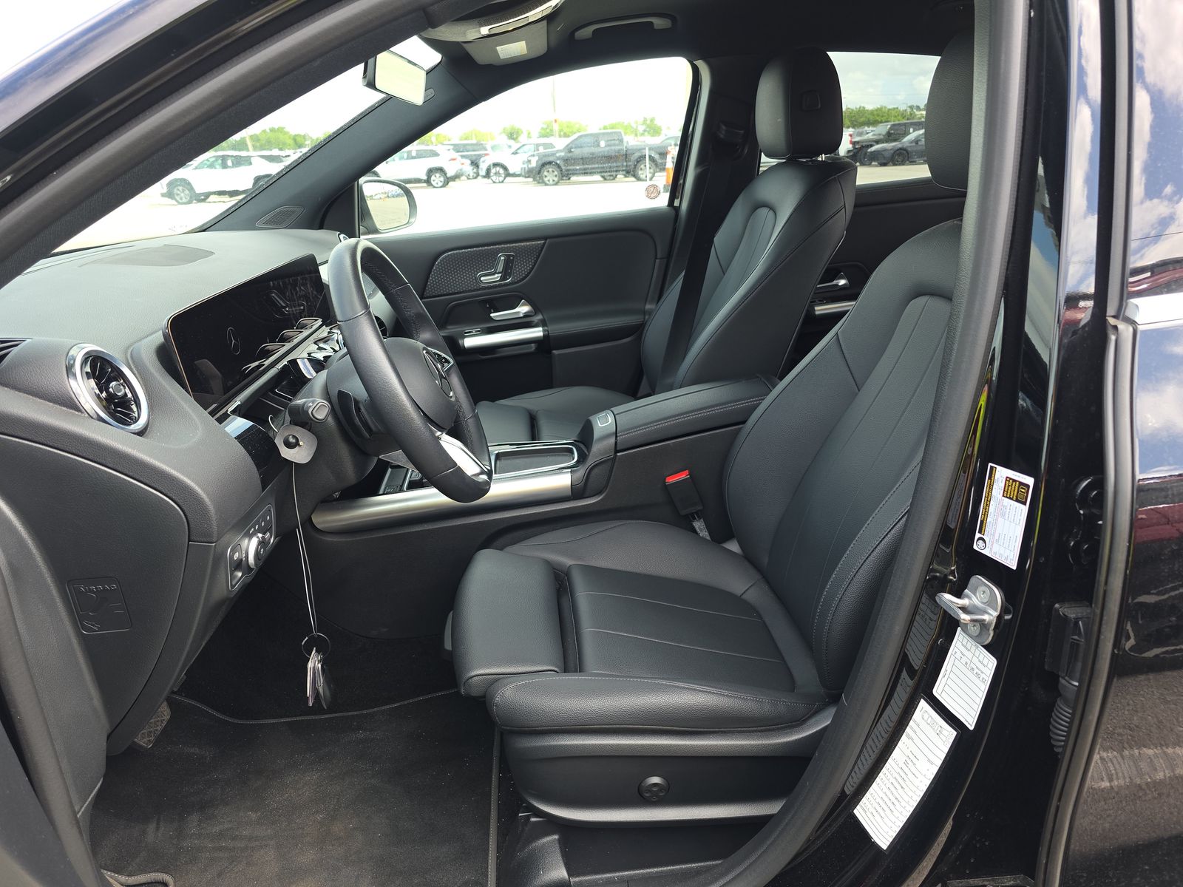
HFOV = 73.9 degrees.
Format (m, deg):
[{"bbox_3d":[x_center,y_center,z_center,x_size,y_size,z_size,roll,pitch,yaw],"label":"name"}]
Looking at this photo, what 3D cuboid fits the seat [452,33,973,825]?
[{"bbox_3d":[0.194,-0.044,1.117,0.825,0.950,0.530,-4,21,-4],"label":"seat"}]

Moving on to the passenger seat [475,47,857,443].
[{"bbox_3d":[0.123,-0.350,1.788,0.825,0.965,0.530,-4,21,-4],"label":"passenger seat"}]

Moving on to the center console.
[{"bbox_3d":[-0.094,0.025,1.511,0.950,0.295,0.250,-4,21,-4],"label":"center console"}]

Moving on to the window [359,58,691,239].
[{"bbox_3d":[-0.183,-0.743,1.990,0.865,0.413,0.050,-4,42,-4],"label":"window"}]

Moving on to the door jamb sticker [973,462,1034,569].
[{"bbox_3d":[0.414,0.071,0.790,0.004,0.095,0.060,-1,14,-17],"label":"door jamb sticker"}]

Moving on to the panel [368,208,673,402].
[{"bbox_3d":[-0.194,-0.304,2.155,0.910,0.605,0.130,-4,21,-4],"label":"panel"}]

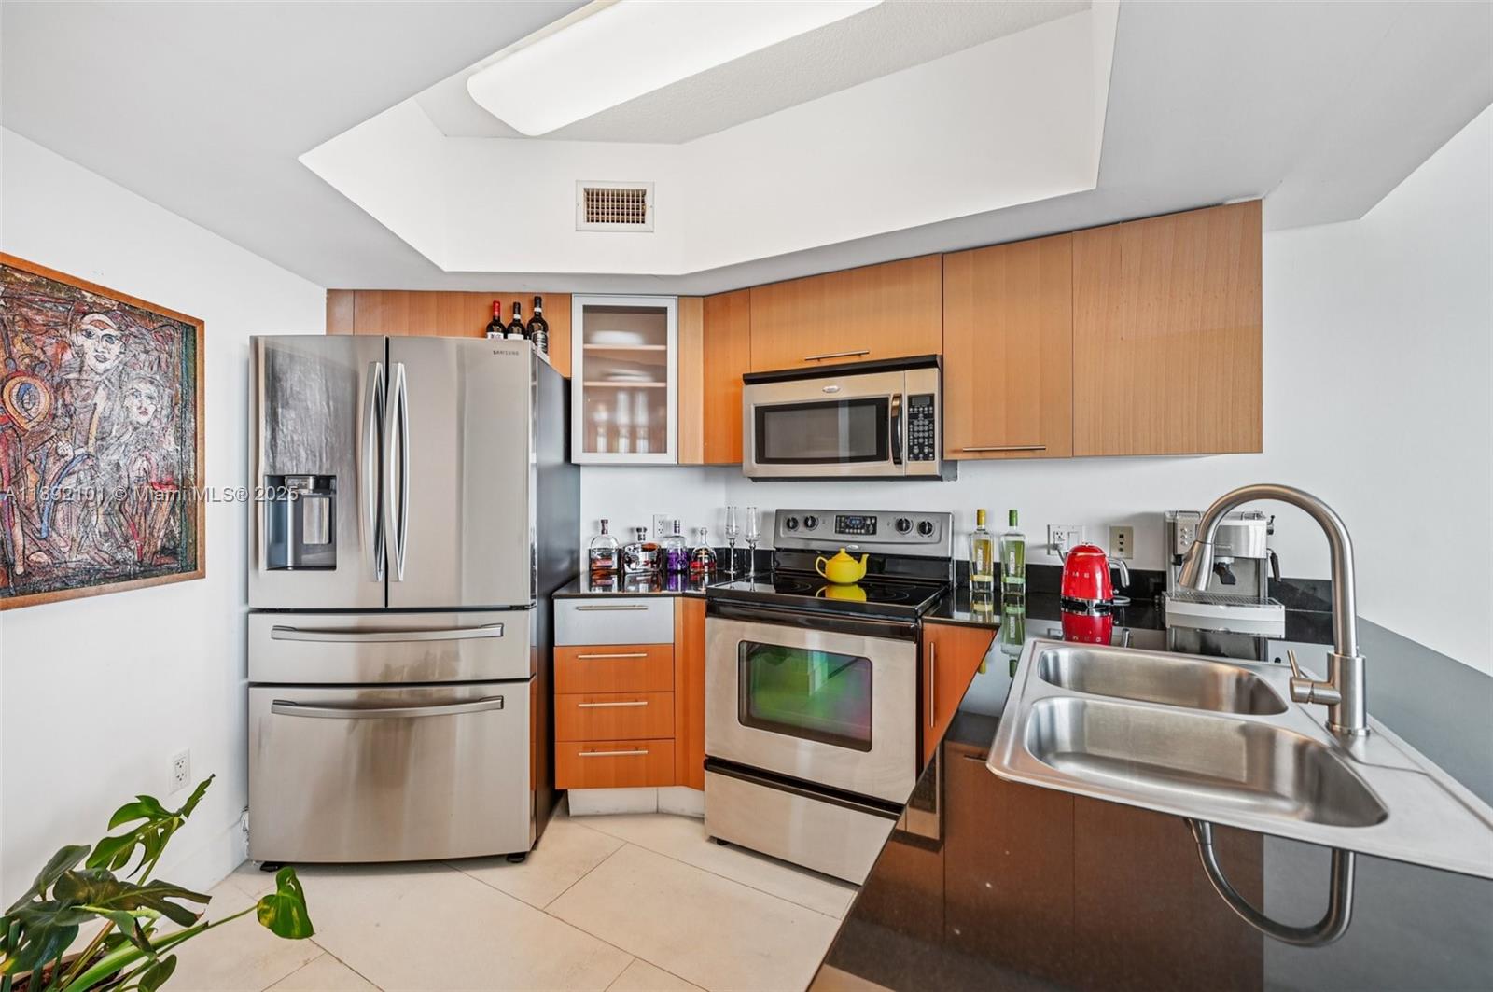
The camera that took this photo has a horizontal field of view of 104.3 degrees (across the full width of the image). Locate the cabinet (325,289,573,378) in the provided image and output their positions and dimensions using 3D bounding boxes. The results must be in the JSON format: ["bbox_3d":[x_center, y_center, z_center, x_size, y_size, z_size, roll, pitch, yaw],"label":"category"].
[{"bbox_3d":[-1.265,-0.688,2.615,1.010,0.360,0.320,0,1,-3],"label":"cabinet"}]

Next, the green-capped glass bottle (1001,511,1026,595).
[{"bbox_3d":[0.985,0.204,2.140,0.076,0.307,0.074,0,1,20],"label":"green-capped glass bottle"}]

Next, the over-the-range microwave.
[{"bbox_3d":[0.411,-0.276,2.314,0.757,0.420,0.410,0,1,28],"label":"over-the-range microwave"}]

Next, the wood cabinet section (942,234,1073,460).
[{"bbox_3d":[0.961,-0.495,2.129,0.400,0.733,0.330,0,0,27],"label":"wood cabinet section"}]

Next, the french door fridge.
[{"bbox_3d":[-1.174,0.386,2.211,0.905,1.770,0.770,0,1,-3],"label":"french door fridge"}]

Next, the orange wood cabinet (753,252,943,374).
[{"bbox_3d":[0.424,-0.672,2.368,0.762,0.375,0.320,0,1,28],"label":"orange wood cabinet"}]

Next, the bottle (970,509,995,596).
[{"bbox_3d":[0.889,0.203,2.190,0.076,0.308,0.074,0,1,20],"label":"bottle"}]

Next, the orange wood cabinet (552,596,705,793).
[{"bbox_3d":[-0.467,0.762,2.542,0.572,0.740,0.615,0,1,-3],"label":"orange wood cabinet"}]

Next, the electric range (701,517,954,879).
[{"bbox_3d":[0.333,0.655,2.215,0.760,1.190,0.670,0,1,28],"label":"electric range"}]

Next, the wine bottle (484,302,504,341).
[{"bbox_3d":[-0.982,-0.614,2.278,0.077,0.297,0.077,0,1,-3],"label":"wine bottle"}]

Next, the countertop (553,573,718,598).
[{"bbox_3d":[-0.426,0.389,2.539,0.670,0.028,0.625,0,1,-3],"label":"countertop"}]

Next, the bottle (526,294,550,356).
[{"bbox_3d":[-0.818,-0.632,2.280,0.080,0.300,0.080,0,1,-6],"label":"bottle"}]

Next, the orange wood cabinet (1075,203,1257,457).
[{"bbox_3d":[1.353,-0.495,1.926,0.480,0.735,0.303,0,1,27],"label":"orange wood cabinet"}]

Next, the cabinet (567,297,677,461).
[{"bbox_3d":[-0.537,-0.508,2.688,0.459,0.735,0.310,0,1,-3],"label":"cabinet"}]

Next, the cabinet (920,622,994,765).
[{"bbox_3d":[0.793,0.770,2.007,0.240,0.760,0.580,0,1,28],"label":"cabinet"}]

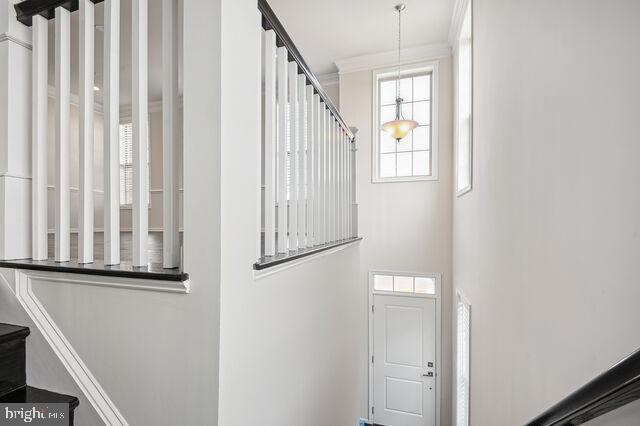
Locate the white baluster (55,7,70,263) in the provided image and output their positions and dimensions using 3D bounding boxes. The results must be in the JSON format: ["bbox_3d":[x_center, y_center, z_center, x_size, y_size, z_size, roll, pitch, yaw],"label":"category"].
[{"bbox_3d":[-0.938,-0.280,1.035,0.031,0.910,0.031,0,-1,18],"label":"white baluster"}]

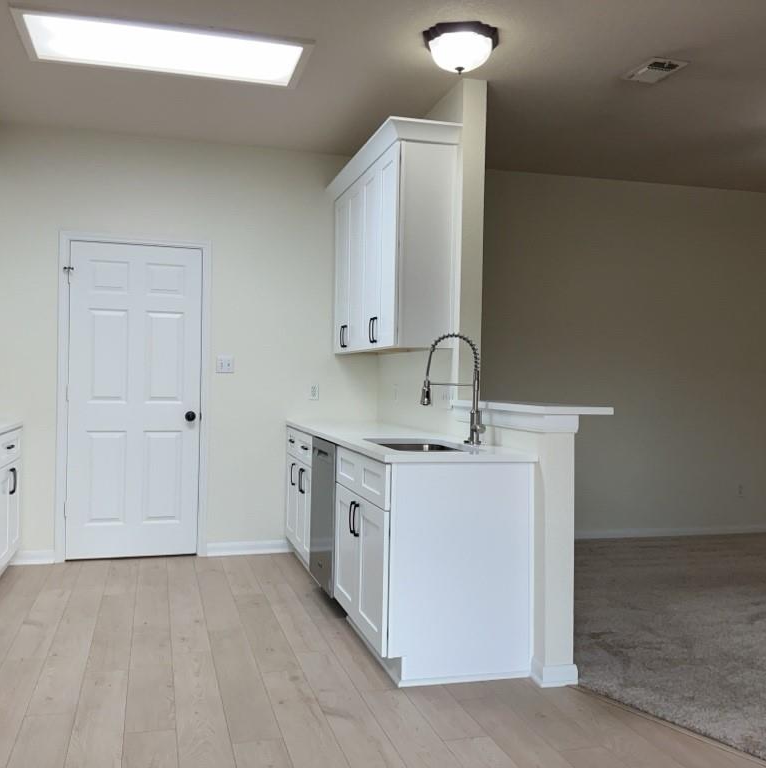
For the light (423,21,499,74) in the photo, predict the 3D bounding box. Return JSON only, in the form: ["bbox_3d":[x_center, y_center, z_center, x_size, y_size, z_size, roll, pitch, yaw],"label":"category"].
[{"bbox_3d":[0.358,-1.500,3.667,0.347,0.162,0.347,1,0,9],"label":"light"}]

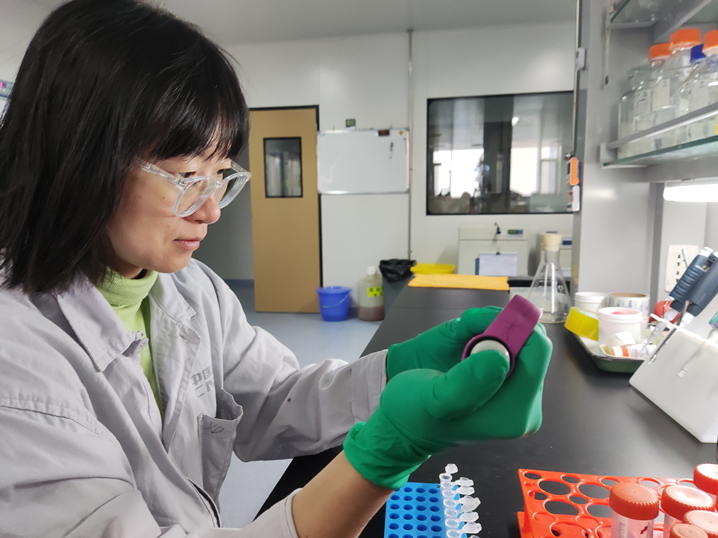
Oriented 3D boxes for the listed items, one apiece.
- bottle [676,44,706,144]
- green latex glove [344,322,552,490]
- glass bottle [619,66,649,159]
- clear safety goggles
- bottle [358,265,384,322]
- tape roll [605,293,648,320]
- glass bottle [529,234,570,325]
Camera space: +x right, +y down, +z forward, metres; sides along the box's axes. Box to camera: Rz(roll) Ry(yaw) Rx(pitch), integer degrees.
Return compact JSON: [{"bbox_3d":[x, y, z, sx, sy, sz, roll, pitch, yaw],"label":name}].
[{"bbox_3d":[0.653,-0.322,0.978,0.085,0.181,0.085,1,8,11],"label":"bottle"},{"bbox_3d":[0.069,0.105,0.385,0.160,0.083,0.085,-20,0,-6],"label":"green latex glove"},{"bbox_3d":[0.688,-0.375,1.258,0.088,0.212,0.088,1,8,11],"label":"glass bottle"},{"bbox_3d":[-0.205,-0.111,0.556,0.138,0.047,0.142,30,20,6],"label":"clear safety goggles"},{"bbox_3d":[0.138,0.231,5.028,0.255,0.505,0.255,1,8,11],"label":"bottle"},{"bbox_3d":[0.600,0.084,1.158,0.096,0.050,0.096,1,8,11],"label":"tape roll"},{"bbox_3d":[0.522,0.023,1.403,0.111,0.230,0.111,1,8,11],"label":"glass bottle"}]

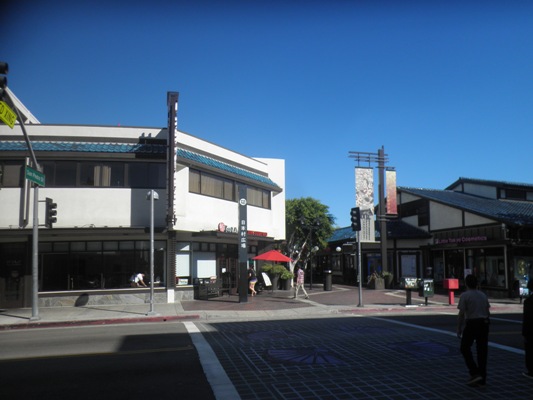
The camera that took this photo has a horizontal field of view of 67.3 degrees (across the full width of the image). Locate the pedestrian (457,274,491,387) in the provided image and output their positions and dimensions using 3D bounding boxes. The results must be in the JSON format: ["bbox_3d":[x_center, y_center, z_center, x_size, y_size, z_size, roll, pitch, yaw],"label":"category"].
[{"bbox_3d":[3.239,2.025,6.280,0.520,1.690,0.420,1,-9,-9],"label":"pedestrian"}]

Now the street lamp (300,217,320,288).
[{"bbox_3d":[2.730,3.241,24.841,0.800,4.580,1.200,1,-9,-14],"label":"street lamp"}]

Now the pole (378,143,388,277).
[{"bbox_3d":[7.283,0.977,25.076,0.380,8.940,0.380,1,-9,-14],"label":"pole"}]

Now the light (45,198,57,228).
[{"bbox_3d":[-7.561,0.473,14.029,0.380,1.020,0.330,1,-9,-14],"label":"light"}]

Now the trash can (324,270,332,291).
[{"bbox_3d":[3.586,4.663,23.160,0.540,1.150,0.540,-1,-9,0],"label":"trash can"}]

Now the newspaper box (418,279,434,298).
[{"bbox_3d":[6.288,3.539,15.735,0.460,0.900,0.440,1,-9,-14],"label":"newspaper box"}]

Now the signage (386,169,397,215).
[{"bbox_3d":[7.994,-0.539,25.404,0.720,2.920,0.060,1,-9,-12],"label":"signage"}]

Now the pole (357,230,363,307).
[{"bbox_3d":[3.670,2.673,15.750,0.180,2.950,0.180,1,-9,-14],"label":"pole"}]

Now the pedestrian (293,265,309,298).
[{"bbox_3d":[1.634,3.920,19.247,0.600,1.590,0.500,-5,-10,26],"label":"pedestrian"}]

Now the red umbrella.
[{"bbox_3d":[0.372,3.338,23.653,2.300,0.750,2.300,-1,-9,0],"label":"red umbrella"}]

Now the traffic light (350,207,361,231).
[{"bbox_3d":[3.566,0.741,16.044,0.340,0.950,0.320,4,-10,-28],"label":"traffic light"}]

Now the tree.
[{"bbox_3d":[2.498,2.742,26.319,4.200,6.020,4.200,1,-9,-14],"label":"tree"}]

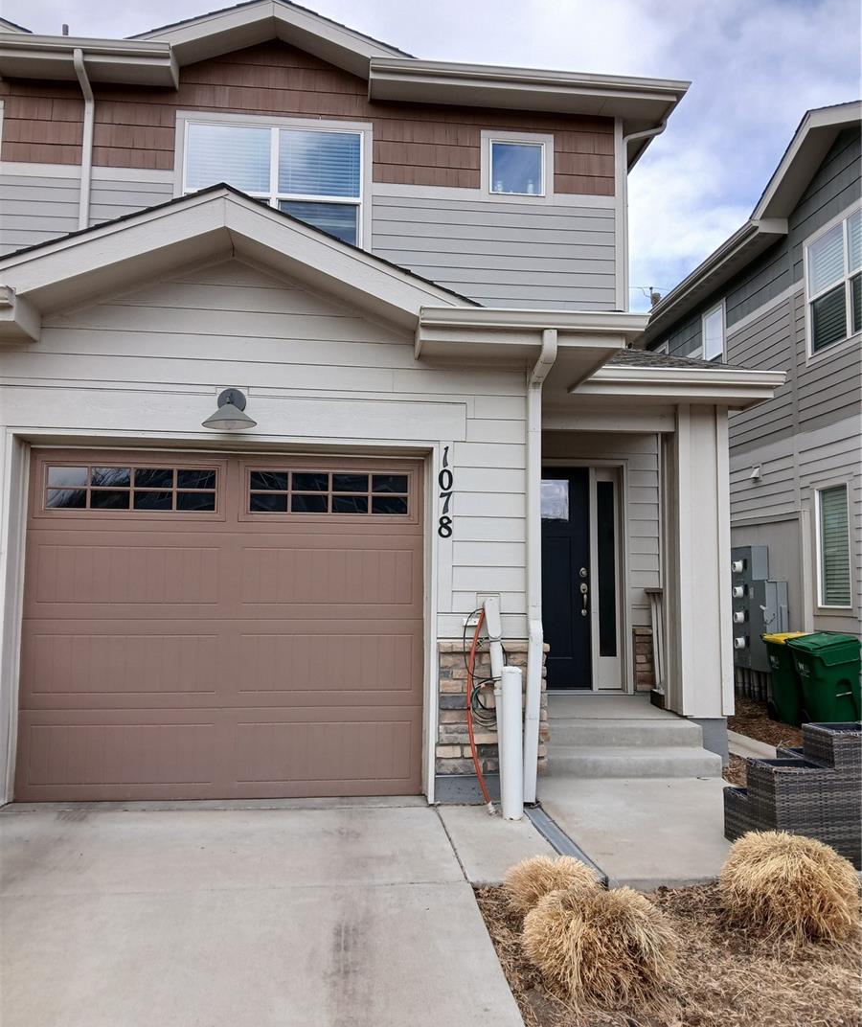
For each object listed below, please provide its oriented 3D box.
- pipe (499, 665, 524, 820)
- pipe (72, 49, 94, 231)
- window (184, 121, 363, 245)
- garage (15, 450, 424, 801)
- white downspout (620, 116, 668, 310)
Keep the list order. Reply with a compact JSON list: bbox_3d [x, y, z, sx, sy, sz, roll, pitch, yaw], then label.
[{"bbox_3d":[0.465,1.293,4.896,0.115,0.835,0.115,1,-5,-6],"label":"pipe"},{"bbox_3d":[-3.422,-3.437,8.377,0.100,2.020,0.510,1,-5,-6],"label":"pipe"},{"bbox_3d":[-1.615,-3.252,8.833,1.800,1.460,0.100,1,-5,-6],"label":"window"},{"bbox_3d":[-1.250,0.671,5.310,2.425,2.108,0.120,1,-5,-6],"label":"garage"},{"bbox_3d":[2.321,-3.241,9.340,0.510,2.230,0.110,1,-5,-6],"label":"white downspout"}]

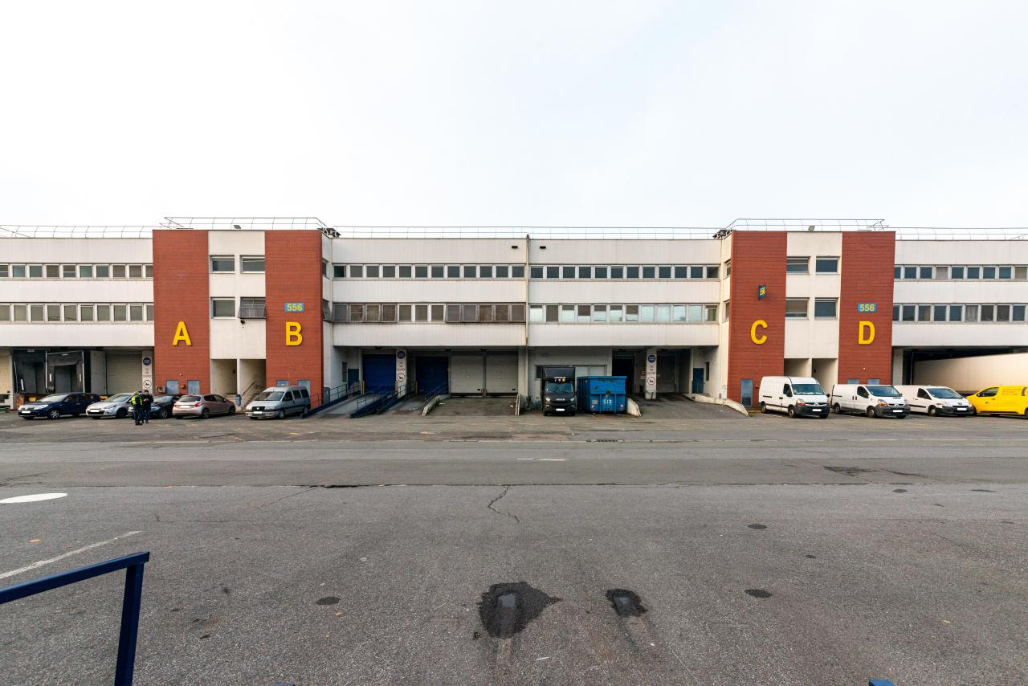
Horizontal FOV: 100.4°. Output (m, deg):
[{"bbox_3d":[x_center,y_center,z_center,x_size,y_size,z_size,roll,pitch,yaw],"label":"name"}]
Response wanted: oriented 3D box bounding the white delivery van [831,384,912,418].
[{"bbox_3d":[22.858,3.697,27.741,1.900,1.960,4.779,0,-3,7],"label":"white delivery van"}]

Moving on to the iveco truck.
[{"bbox_3d":[3.019,3.301,29.829,2.170,3.170,6.200,0,-3,3],"label":"iveco truck"}]

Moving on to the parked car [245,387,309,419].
[{"bbox_3d":[-14.860,3.736,27.310,1.826,1.957,4.480,0,-3,2],"label":"parked car"}]

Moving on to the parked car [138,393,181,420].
[{"bbox_3d":[-22.637,4.059,27.726,1.743,1.408,4.382,1,-3,-7],"label":"parked car"}]

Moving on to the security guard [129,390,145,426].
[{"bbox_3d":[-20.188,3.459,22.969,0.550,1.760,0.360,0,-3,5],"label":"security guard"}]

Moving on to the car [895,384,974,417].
[{"bbox_3d":[27.442,3.762,28.338,1.864,1.908,4.731,0,-3,10],"label":"car"}]

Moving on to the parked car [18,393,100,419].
[{"bbox_3d":[-29.259,4.004,27.724,1.736,1.542,4.098,0,-3,-4],"label":"parked car"}]

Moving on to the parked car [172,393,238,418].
[{"bbox_3d":[-19.940,4.028,27.770,1.748,1.467,3.979,0,-3,-4],"label":"parked car"}]

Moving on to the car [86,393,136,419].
[{"bbox_3d":[-25.163,4.023,27.738,1.722,1.492,4.035,0,-3,-5],"label":"car"}]

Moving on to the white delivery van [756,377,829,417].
[{"bbox_3d":[18.042,3.452,27.968,2.000,2.502,5.427,0,-3,8],"label":"white delivery van"}]

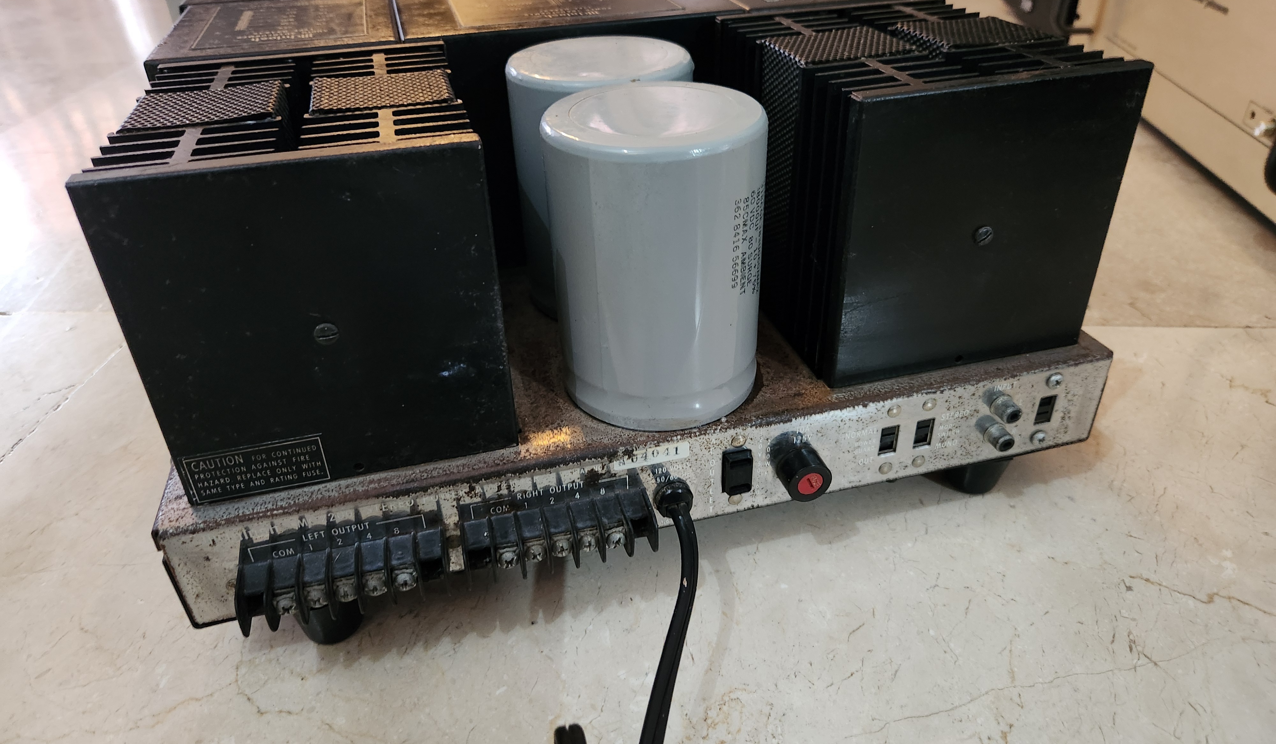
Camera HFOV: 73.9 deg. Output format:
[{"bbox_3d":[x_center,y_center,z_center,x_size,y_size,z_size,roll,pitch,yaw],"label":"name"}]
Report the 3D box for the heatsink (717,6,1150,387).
[{"bbox_3d":[0.110,-0.087,0.372,0.111,0.112,0.142,-10,34,-12],"label":"heatsink"}]

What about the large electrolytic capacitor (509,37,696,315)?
[{"bbox_3d":[-0.015,-0.086,0.382,0.078,0.108,0.078,-1,33,1],"label":"large electrolytic capacitor"}]

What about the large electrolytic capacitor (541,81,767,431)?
[{"bbox_3d":[0.007,-0.044,0.316,0.078,0.108,0.078,-1,33,1],"label":"large electrolytic capacitor"}]

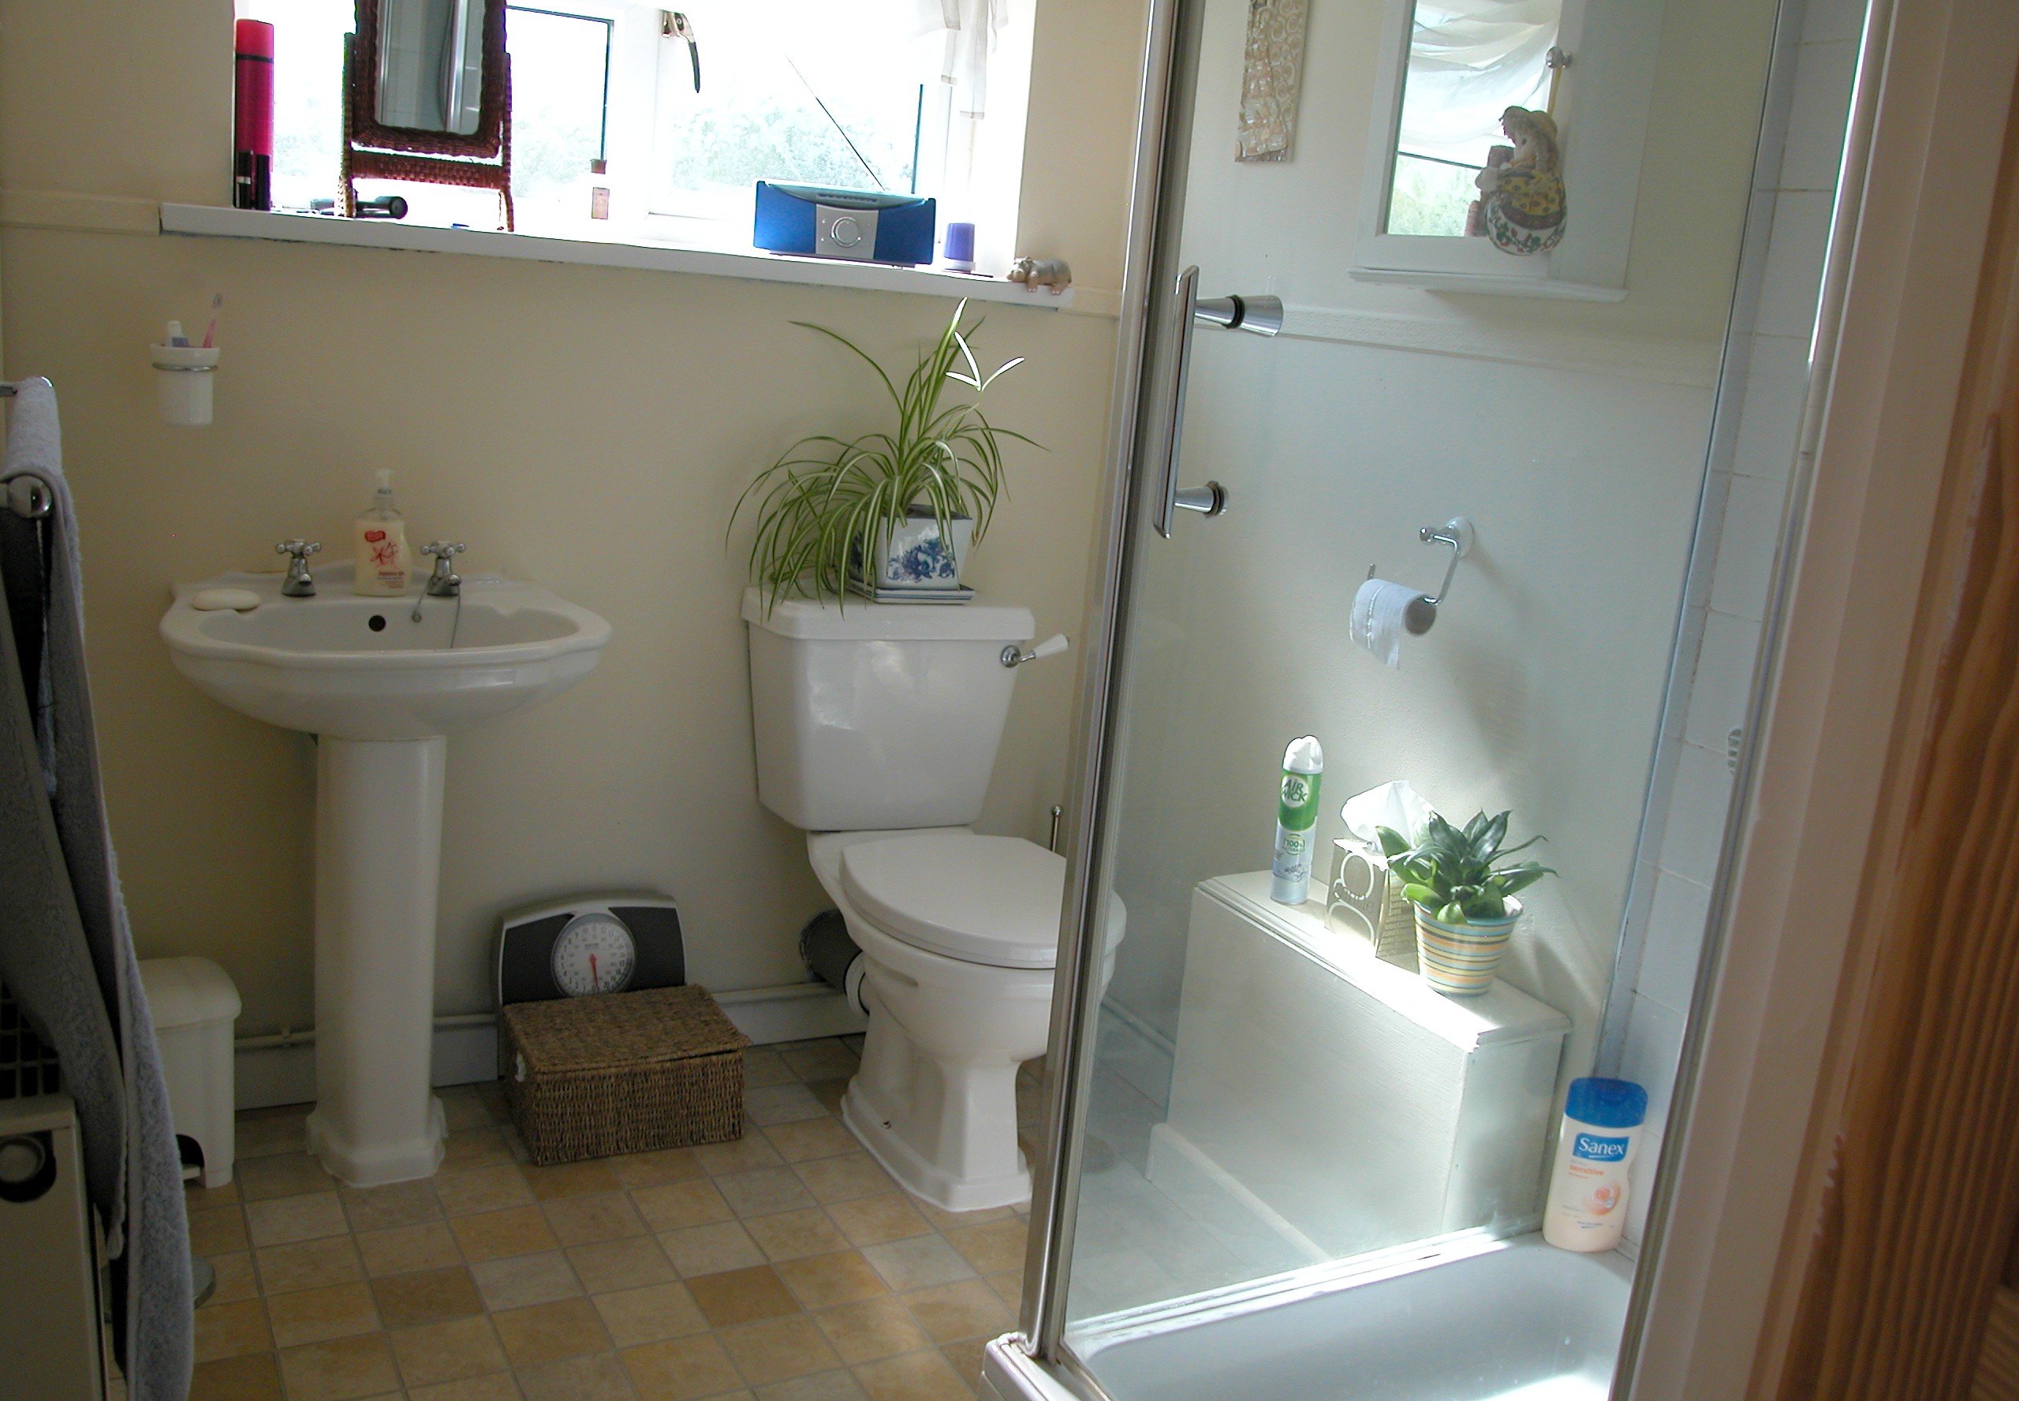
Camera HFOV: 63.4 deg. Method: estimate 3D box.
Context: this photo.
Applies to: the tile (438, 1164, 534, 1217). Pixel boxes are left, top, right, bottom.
[{"bbox_3d":[-0.725,0.683,2.265,0.120,0.010,0.120,-1,13,-30],"label":"tile"}]

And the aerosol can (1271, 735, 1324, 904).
[{"bbox_3d":[0.412,0.169,2.313,0.054,0.240,0.054,9,12,18],"label":"aerosol can"}]

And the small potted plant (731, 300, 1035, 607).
[{"bbox_3d":[-0.174,-0.394,2.577,0.455,0.500,0.320,-1,13,-30],"label":"small potted plant"}]

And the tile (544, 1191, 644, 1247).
[{"bbox_3d":[-0.557,0.703,2.204,0.120,0.008,0.120,-1,13,-30],"label":"tile"}]

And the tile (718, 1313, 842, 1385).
[{"bbox_3d":[-0.274,0.775,1.950,0.116,0.008,0.116,0,12,-30],"label":"tile"}]

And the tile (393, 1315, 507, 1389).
[{"bbox_3d":[-0.643,0.748,1.872,0.116,0.008,0.116,0,12,-30],"label":"tile"}]

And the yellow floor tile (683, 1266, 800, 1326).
[{"bbox_3d":[-0.335,0.760,2.071,0.120,0.010,0.120,-1,13,-30],"label":"yellow floor tile"}]

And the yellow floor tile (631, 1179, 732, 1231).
[{"bbox_3d":[-0.450,0.702,2.258,0.116,0.008,0.116,0,12,-30],"label":"yellow floor tile"}]

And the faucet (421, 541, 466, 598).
[{"bbox_3d":[-0.803,-0.185,2.322,0.063,0.078,0.110,-1,13,-30],"label":"faucet"}]

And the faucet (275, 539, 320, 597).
[{"bbox_3d":[-0.966,-0.180,2.230,0.063,0.078,0.110,-1,13,-30],"label":"faucet"}]

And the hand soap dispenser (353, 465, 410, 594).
[{"bbox_3d":[-0.875,-0.234,2.276,0.079,0.171,0.055,1,12,-24],"label":"hand soap dispenser"}]

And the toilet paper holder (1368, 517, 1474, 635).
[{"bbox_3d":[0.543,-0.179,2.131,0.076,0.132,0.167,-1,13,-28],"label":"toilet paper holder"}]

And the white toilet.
[{"bbox_3d":[-0.082,0.285,2.531,0.475,0.805,0.735,-1,13,-30],"label":"white toilet"}]

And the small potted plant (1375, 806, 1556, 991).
[{"bbox_3d":[0.574,0.254,2.061,0.207,0.215,0.190,9,11,16],"label":"small potted plant"}]

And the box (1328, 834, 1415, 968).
[{"bbox_3d":[0.512,0.263,2.183,0.111,0.123,0.117,1,12,-23],"label":"box"}]

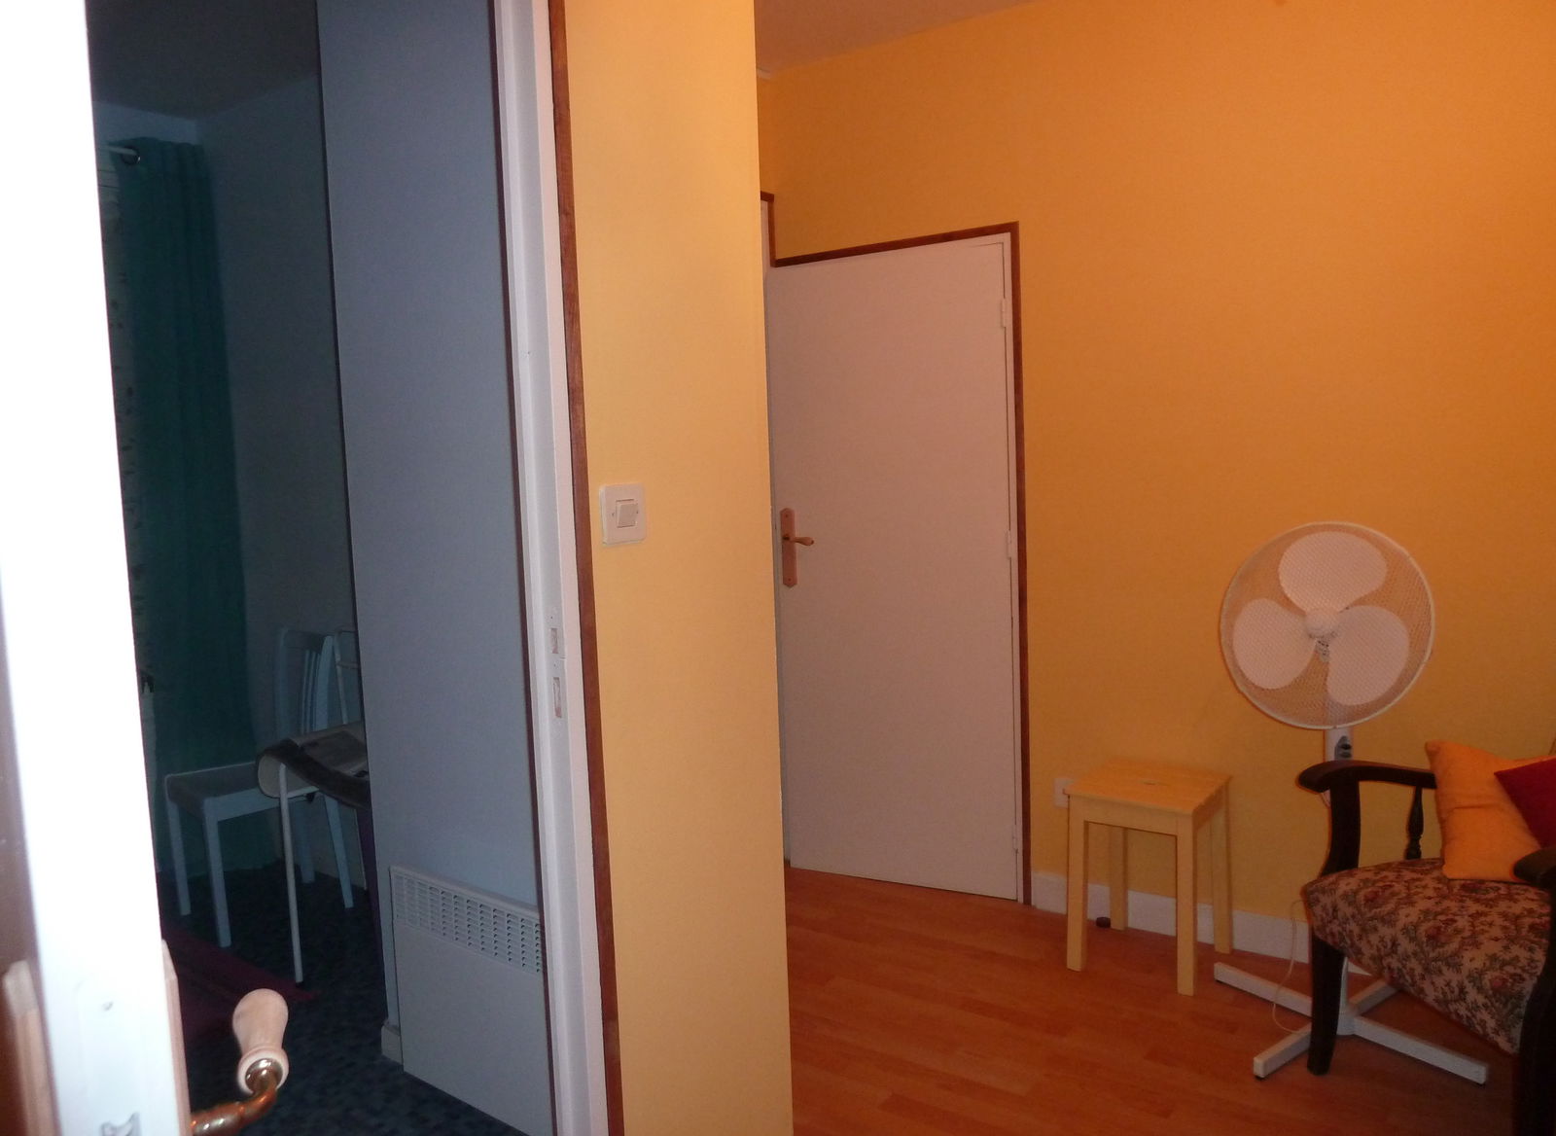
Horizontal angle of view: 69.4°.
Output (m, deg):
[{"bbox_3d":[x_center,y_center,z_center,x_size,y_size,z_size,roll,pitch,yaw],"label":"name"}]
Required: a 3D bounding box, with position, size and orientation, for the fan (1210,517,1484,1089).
[{"bbox_3d":[1.234,0.465,2.475,0.600,1.150,0.610,2,7,40],"label":"fan"}]

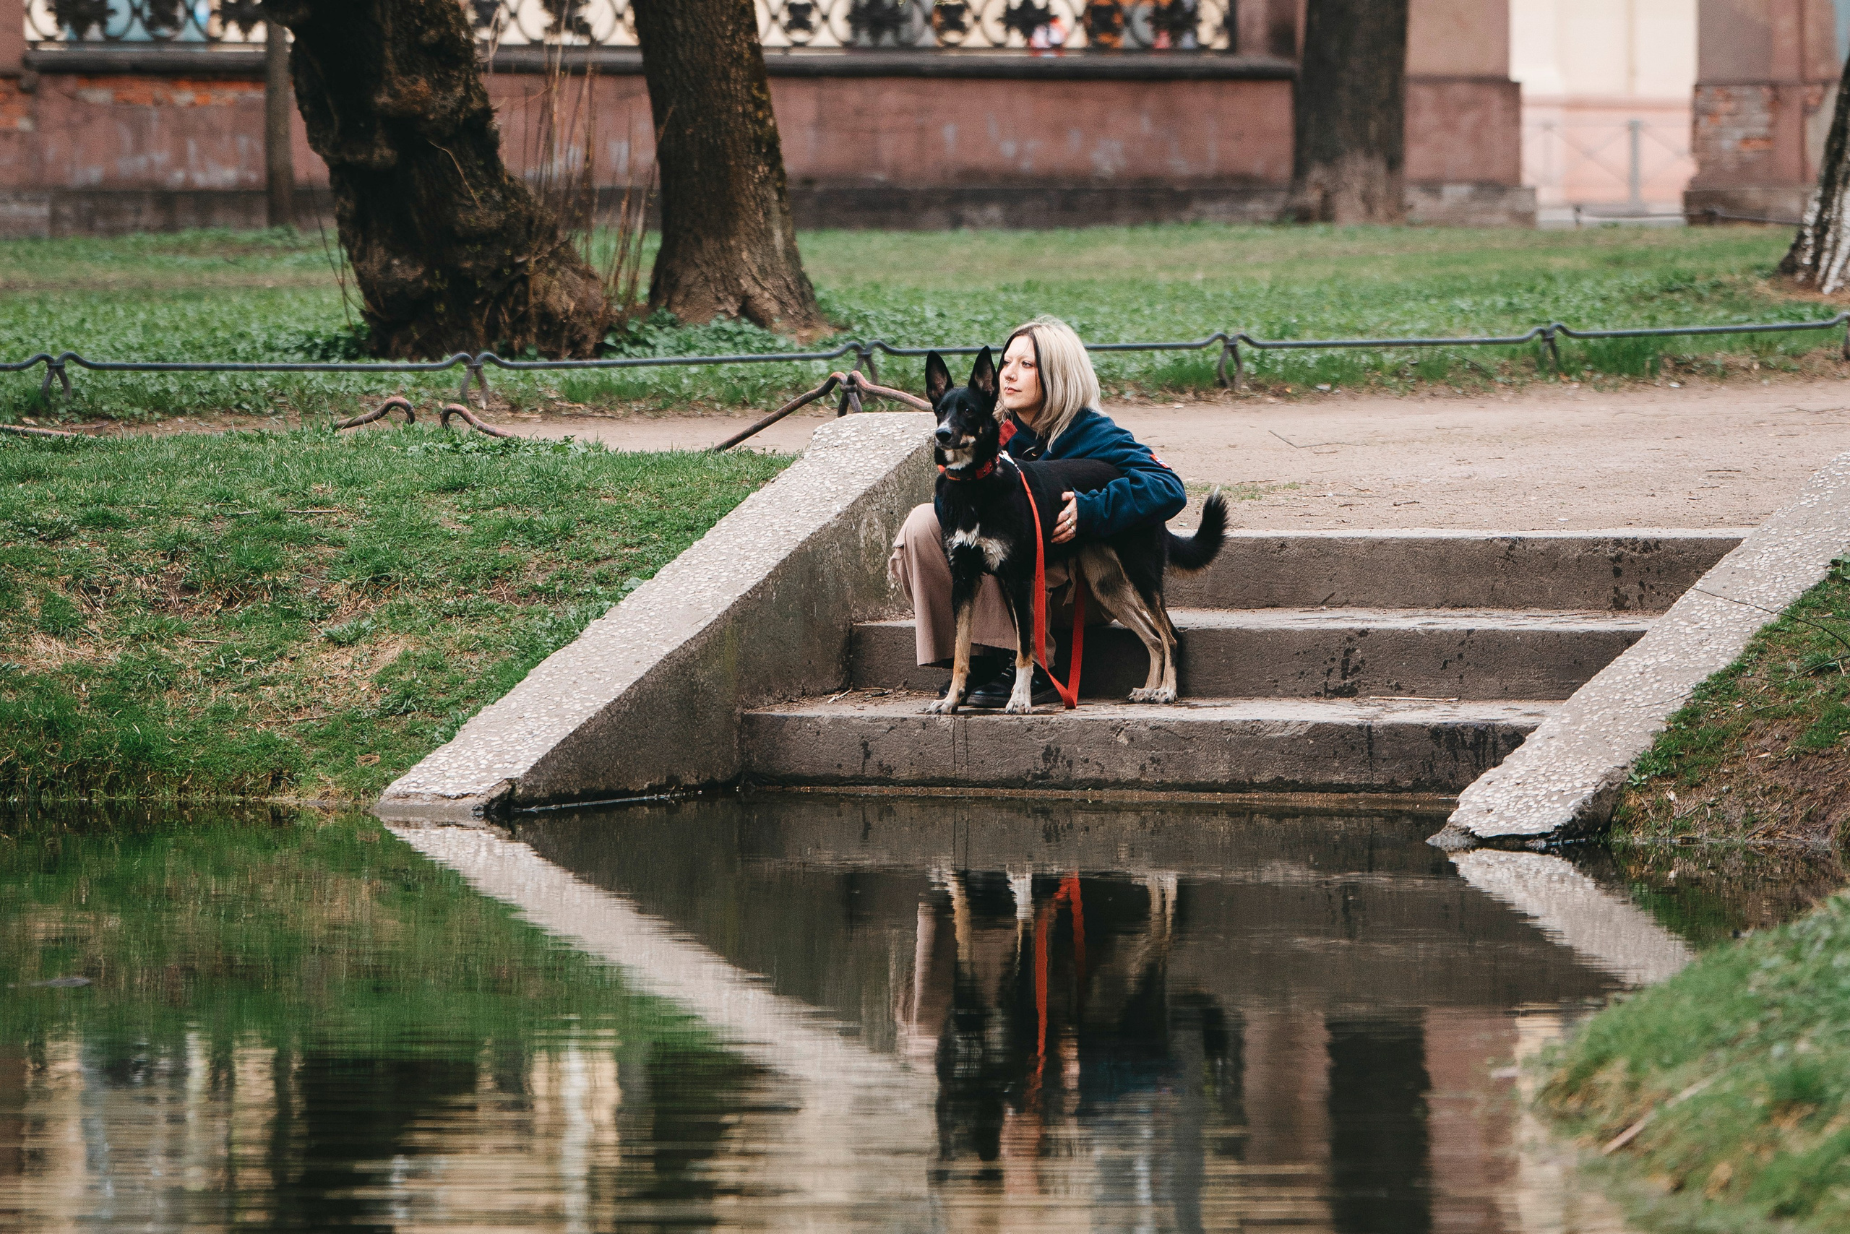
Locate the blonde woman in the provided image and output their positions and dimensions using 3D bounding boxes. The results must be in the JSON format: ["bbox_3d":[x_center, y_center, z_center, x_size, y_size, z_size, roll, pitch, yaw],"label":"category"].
[{"bbox_3d":[0.285,-0.262,15.420,0.620,0.940,0.500,-3,5,-37],"label":"blonde woman"}]

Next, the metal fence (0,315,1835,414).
[{"bbox_3d":[0.360,-1.049,25.700,9.200,0.230,0.080,-3,5,-34],"label":"metal fence"}]

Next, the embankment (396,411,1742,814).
[{"bbox_3d":[0.500,-0.028,15.300,2.950,0.870,2.200,1,5,17],"label":"embankment"}]

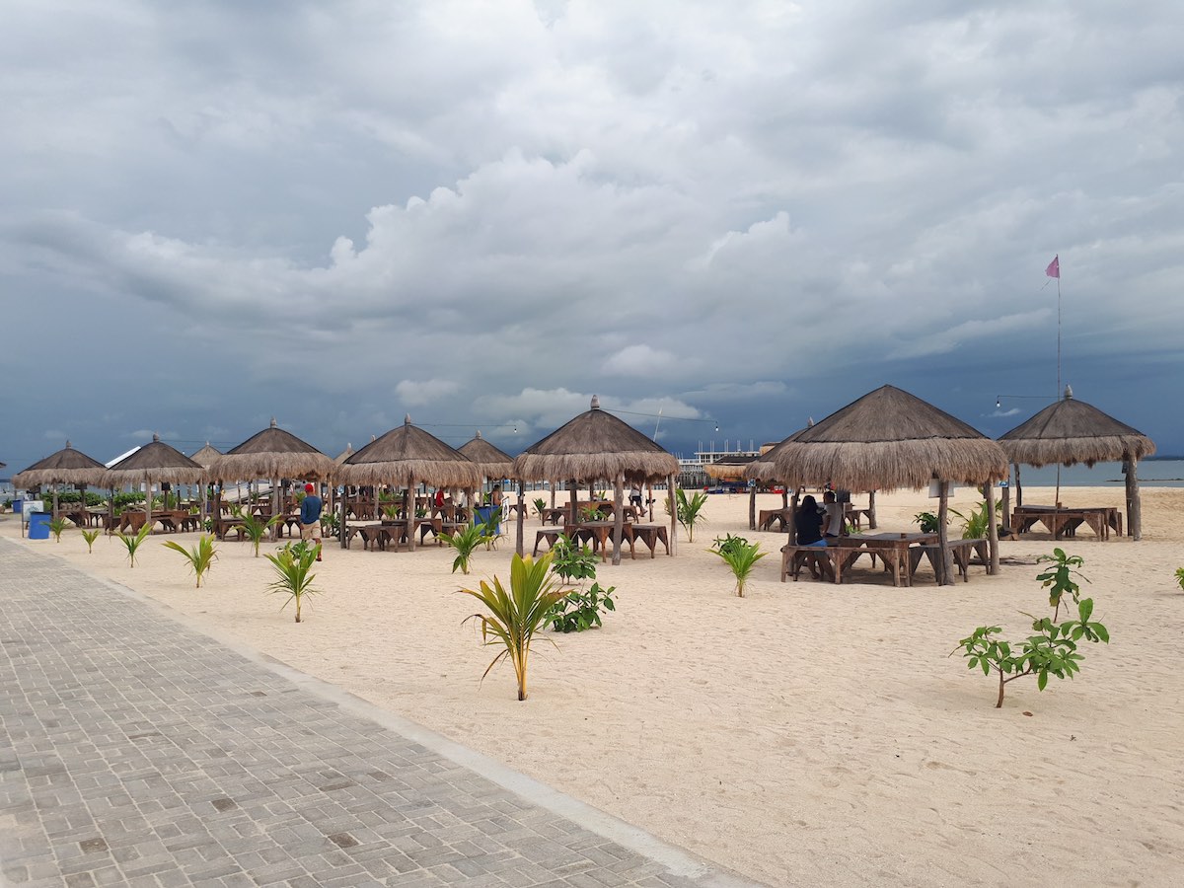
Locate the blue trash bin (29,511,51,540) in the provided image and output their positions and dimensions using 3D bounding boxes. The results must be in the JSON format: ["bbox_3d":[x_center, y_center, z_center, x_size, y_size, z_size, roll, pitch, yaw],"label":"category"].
[{"bbox_3d":[-17.024,2.514,28.453,0.570,0.810,0.570,0,-2,-31],"label":"blue trash bin"}]

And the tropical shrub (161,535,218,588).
[{"bbox_3d":[-6.412,1.873,14.705,0.882,0.838,0.838,0,-2,-24],"label":"tropical shrub"}]

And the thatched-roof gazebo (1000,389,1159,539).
[{"bbox_3d":[10.482,0.390,20.271,3.300,3.312,3.300,-2,-2,27],"label":"thatched-roof gazebo"}]

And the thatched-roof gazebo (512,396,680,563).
[{"bbox_3d":[0.103,0.678,18.999,3.250,3.300,3.250,-2,-2,40],"label":"thatched-roof gazebo"}]

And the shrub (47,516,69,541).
[{"bbox_3d":[-15.244,2.423,26.350,0.640,0.770,0.620,0,-2,-30],"label":"shrub"}]

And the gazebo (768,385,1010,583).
[{"bbox_3d":[4.842,0.583,14.939,3.500,3.080,3.500,-2,-2,40],"label":"gazebo"}]

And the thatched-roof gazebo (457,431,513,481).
[{"bbox_3d":[-4.124,1.199,33.968,3.500,3.280,3.500,-2,-2,39],"label":"thatched-roof gazebo"}]

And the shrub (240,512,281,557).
[{"bbox_3d":[-7.232,1.967,20.076,0.934,0.997,0.887,0,-2,-20],"label":"shrub"}]

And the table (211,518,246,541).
[{"bbox_3d":[-9.494,2.259,24.308,0.950,0.570,1.000,0,-2,-21],"label":"table"}]

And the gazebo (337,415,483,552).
[{"bbox_3d":[-4.484,0.908,22.627,3.250,3.220,3.250,-2,-2,40],"label":"gazebo"}]

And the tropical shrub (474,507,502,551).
[{"bbox_3d":[-2.322,1.906,20.634,0.678,0.969,0.645,-1,-2,-7],"label":"tropical shrub"}]

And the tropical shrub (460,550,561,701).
[{"bbox_3d":[-0.619,1.398,7.087,0.814,1.125,0.773,-1,-2,-5],"label":"tropical shrub"}]

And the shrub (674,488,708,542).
[{"bbox_3d":[2.337,1.727,22.332,1.000,1.300,0.950,-1,-2,6],"label":"shrub"}]

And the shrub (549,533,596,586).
[{"bbox_3d":[-0.322,1.776,14.370,0.780,0.820,0.740,-1,-2,-1],"label":"shrub"}]

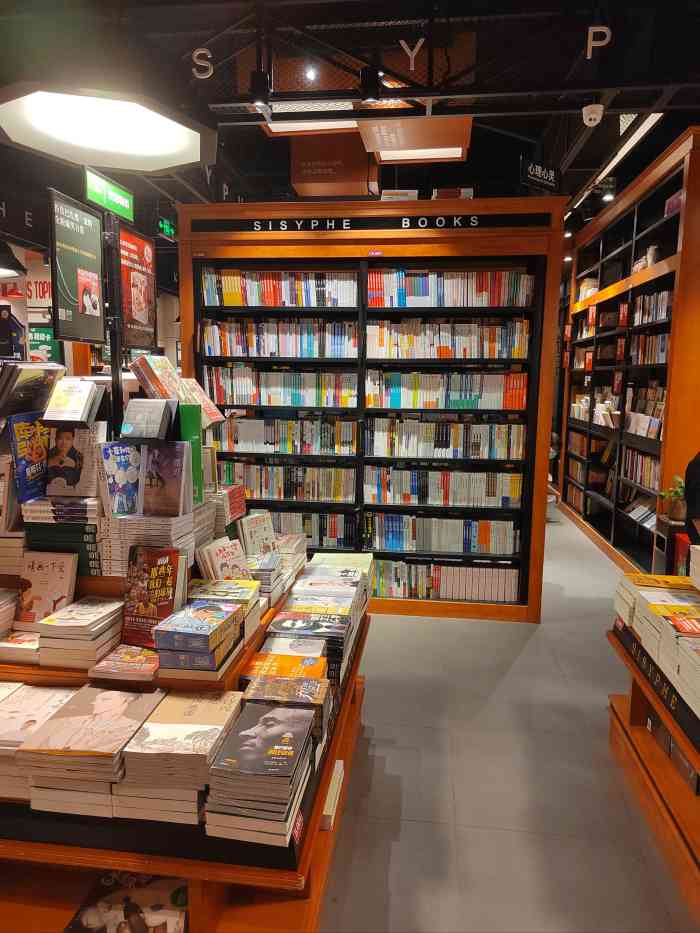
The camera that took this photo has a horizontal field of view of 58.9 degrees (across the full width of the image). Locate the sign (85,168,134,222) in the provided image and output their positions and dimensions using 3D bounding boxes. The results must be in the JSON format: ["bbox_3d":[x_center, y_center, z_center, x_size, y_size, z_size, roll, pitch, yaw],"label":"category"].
[{"bbox_3d":[-0.816,-0.916,2.109,0.030,0.094,0.310,1,8,6],"label":"sign"}]

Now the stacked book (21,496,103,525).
[{"bbox_3d":[-0.874,0.135,1.957,0.235,0.065,0.165,1,8,6],"label":"stacked book"}]

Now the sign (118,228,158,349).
[{"bbox_3d":[-0.799,-0.662,2.352,0.025,0.420,0.285,1,8,6],"label":"sign"}]

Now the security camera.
[{"bbox_3d":[1.207,-1.739,3.073,0.095,0.095,0.100,1,8,6],"label":"security camera"}]

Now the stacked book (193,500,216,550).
[{"bbox_3d":[-0.579,0.200,2.184,0.150,0.145,0.210,1,8,6],"label":"stacked book"}]

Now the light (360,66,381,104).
[{"bbox_3d":[0.099,-1.861,3.021,0.088,0.150,0.090,1,8,6],"label":"light"}]

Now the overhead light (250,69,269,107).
[{"bbox_3d":[-0.445,-1.874,3.077,0.088,0.150,0.090,1,8,6],"label":"overhead light"}]

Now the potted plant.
[{"bbox_3d":[2.071,0.198,3.974,0.150,0.285,0.150,1,8,6],"label":"potted plant"}]

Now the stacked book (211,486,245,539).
[{"bbox_3d":[-0.515,0.163,2.406,0.165,0.165,0.230,1,8,6],"label":"stacked book"}]

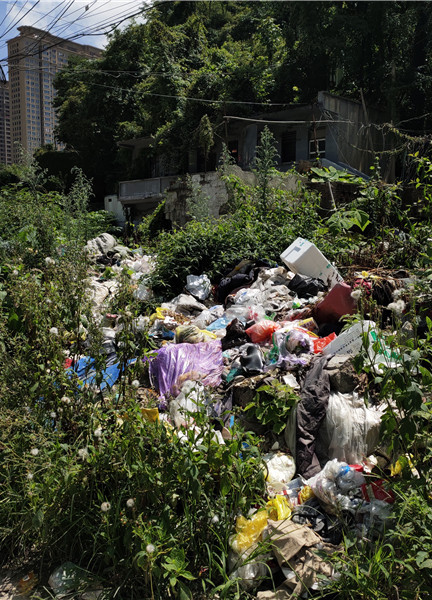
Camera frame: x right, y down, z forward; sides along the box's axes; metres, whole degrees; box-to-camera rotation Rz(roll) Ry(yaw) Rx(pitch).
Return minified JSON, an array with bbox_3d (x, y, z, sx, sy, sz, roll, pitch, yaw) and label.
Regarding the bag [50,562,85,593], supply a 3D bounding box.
[{"bbox_3d":[-0.692,1.287,2.460,0.155,0.090,0.115,-1,5,-16],"label":"bag"}]

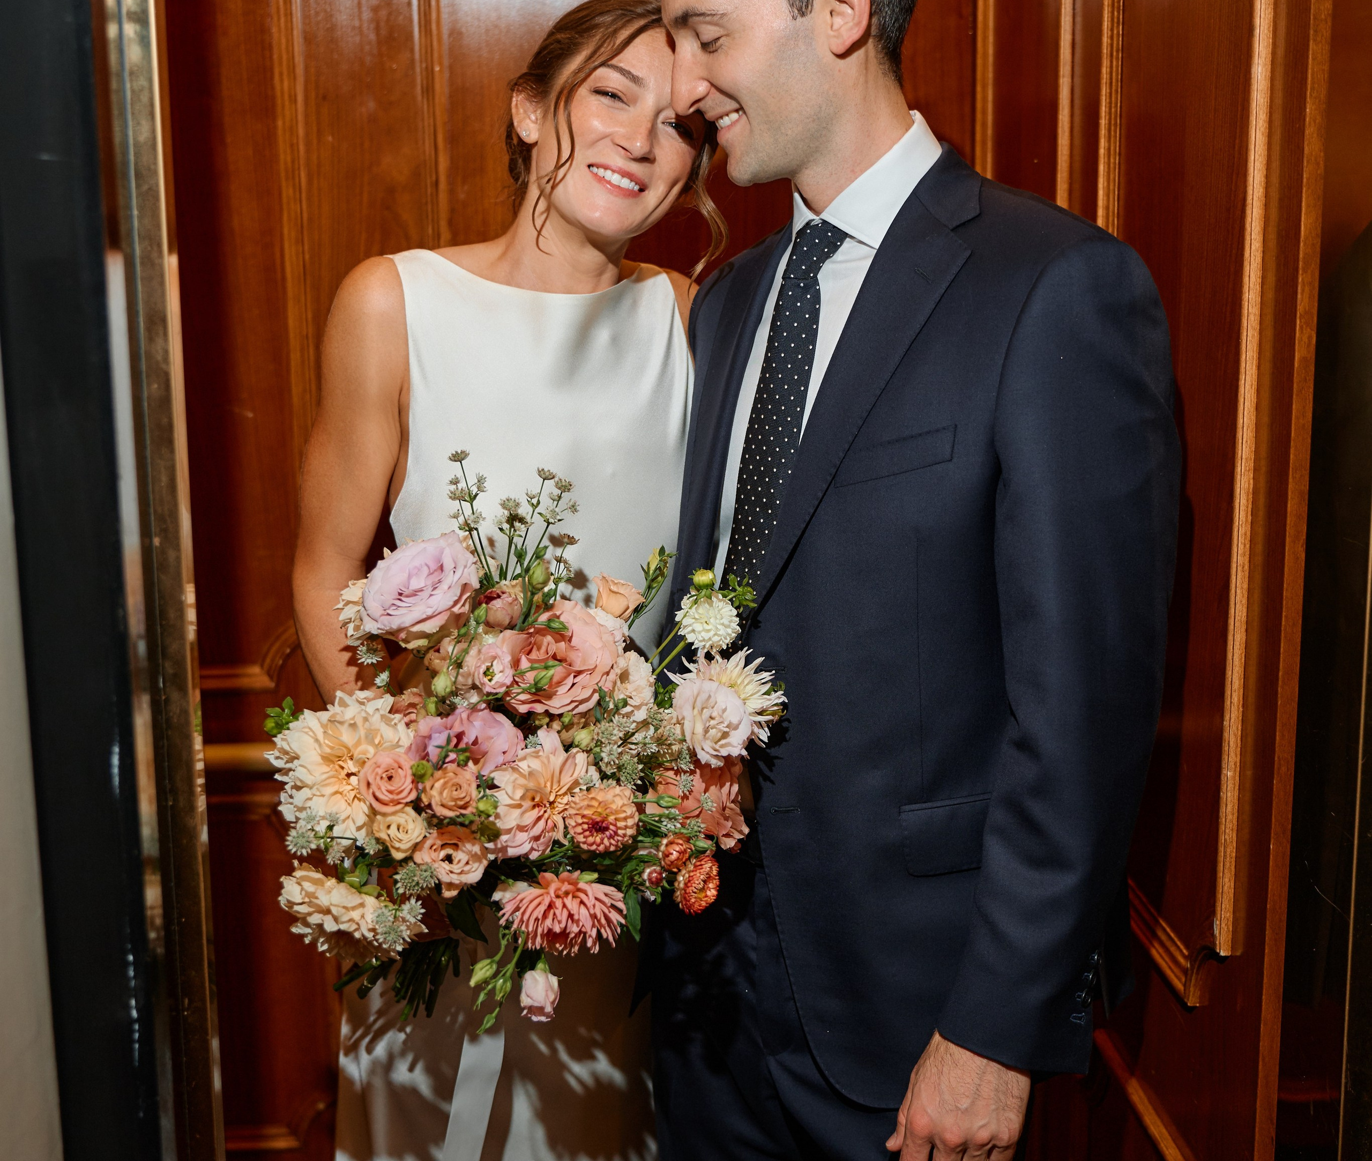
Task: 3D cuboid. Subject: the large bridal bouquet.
[{"bbox_3d":[-0.122,0.122,1.430,0.370,0.410,0.320,-1,11,-2],"label":"large bridal bouquet"}]

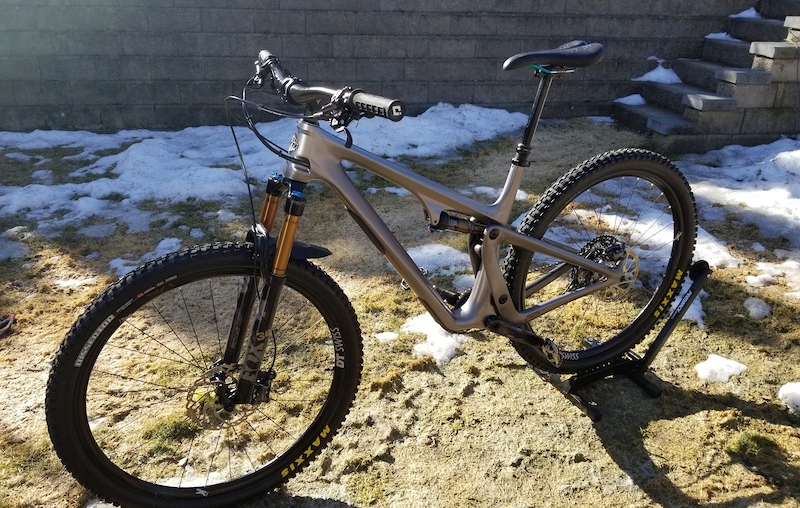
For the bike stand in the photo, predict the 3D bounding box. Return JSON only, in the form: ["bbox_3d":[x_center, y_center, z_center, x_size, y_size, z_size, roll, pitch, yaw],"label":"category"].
[{"bbox_3d":[0.793,0.241,2.036,0.597,0.375,0.335,-13,26,-21],"label":"bike stand"}]

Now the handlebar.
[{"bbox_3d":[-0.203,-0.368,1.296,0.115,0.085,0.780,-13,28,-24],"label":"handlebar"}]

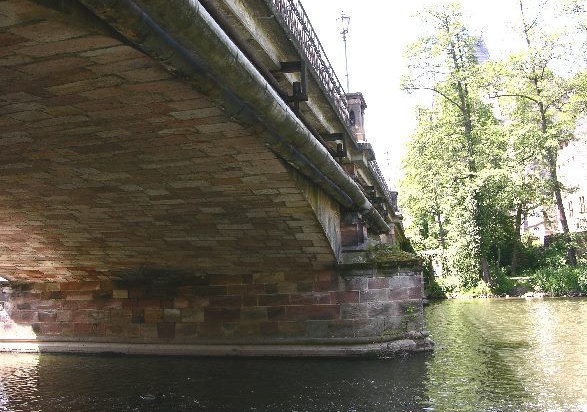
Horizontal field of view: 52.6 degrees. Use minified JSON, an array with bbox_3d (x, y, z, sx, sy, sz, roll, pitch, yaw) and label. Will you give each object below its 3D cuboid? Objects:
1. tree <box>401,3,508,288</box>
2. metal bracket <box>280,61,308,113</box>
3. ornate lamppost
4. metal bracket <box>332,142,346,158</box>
[{"bbox_3d":[13.256,-4.588,50.000,8.000,23.000,7.800,-4,-8,13],"label":"tree"},{"bbox_3d":[0.018,-2.110,10.500,0.417,0.831,0.220,-4,-8,13],"label":"metal bracket"},{"bbox_3d":[1.606,-4.775,18.600,0.410,2.477,0.410,-4,-8,13],"label":"ornate lamppost"},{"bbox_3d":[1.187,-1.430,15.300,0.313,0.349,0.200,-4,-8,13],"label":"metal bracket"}]

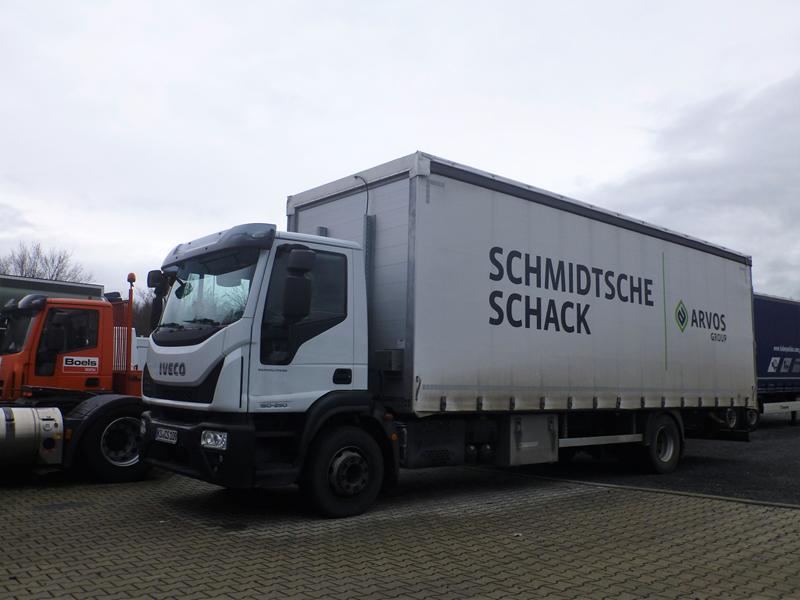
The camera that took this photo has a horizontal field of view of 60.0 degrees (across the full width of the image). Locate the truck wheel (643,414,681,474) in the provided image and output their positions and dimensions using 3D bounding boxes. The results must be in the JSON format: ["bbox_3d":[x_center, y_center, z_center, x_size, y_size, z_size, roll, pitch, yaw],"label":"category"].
[{"bbox_3d":[3.987,2.209,10.724,0.875,0.875,0.310,7,-9,-41],"label":"truck wheel"}]

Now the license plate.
[{"bbox_3d":[-2.244,1.313,6.670,0.020,0.110,0.520,7,-9,-41],"label":"license plate"}]

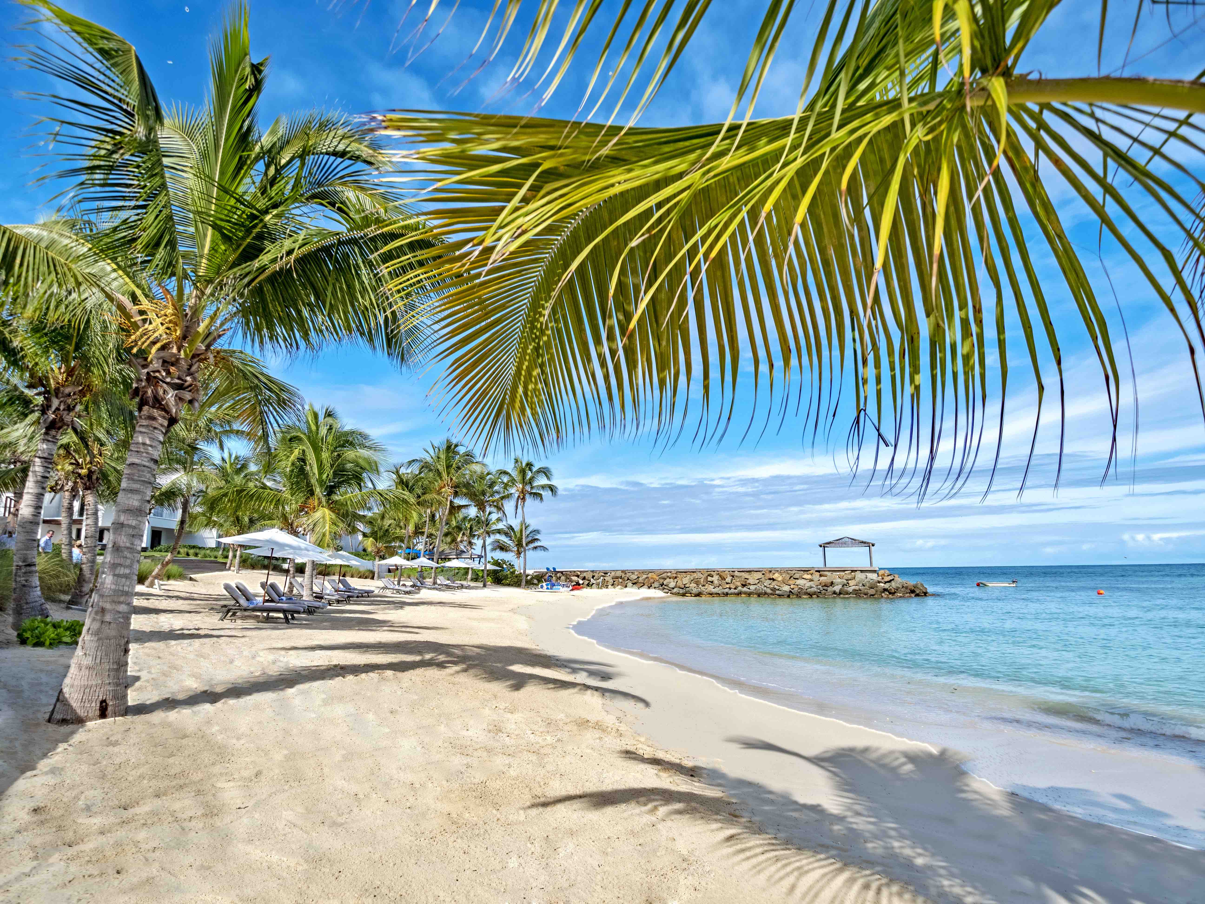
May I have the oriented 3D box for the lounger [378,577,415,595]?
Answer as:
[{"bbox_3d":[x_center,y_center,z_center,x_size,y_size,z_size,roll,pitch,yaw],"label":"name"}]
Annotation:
[{"bbox_3d":[-11.800,7.643,35.700,1.900,0.850,0.700,-1,-11,2],"label":"lounger"}]

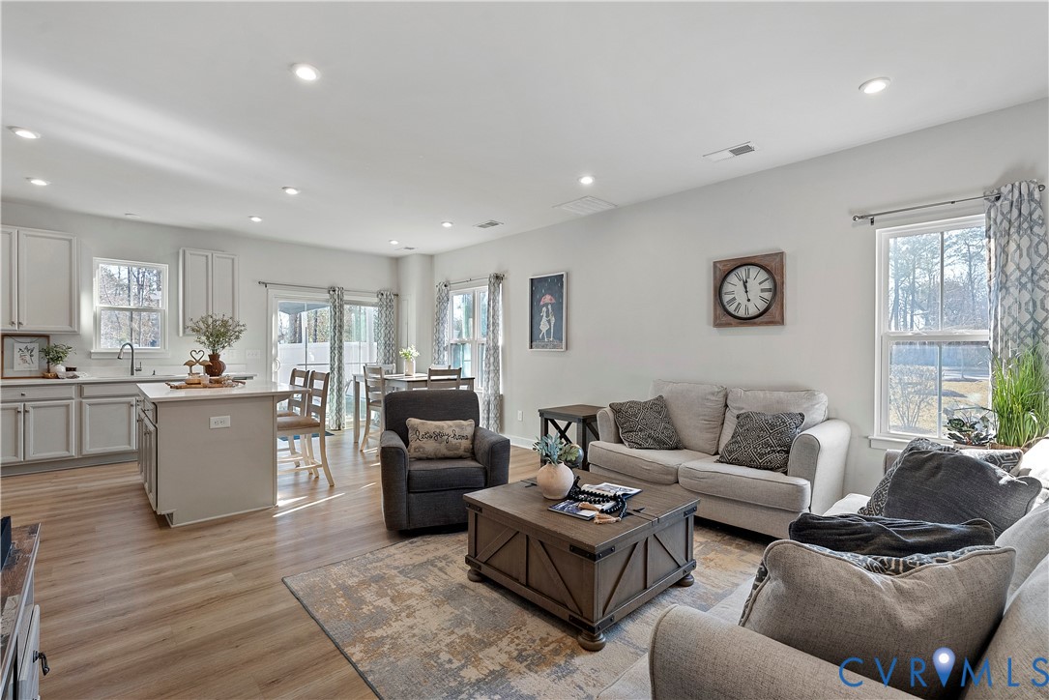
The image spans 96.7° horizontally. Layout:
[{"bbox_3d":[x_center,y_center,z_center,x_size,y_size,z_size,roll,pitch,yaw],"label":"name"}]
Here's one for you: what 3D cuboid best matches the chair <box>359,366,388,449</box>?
[{"bbox_3d":[-1.634,0.714,5.700,0.530,1.030,0.450,0,1,-42],"label":"chair"}]

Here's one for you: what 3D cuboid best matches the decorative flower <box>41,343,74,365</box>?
[{"bbox_3d":[-4.867,0.045,4.860,0.250,0.240,0.240,0,1,-42],"label":"decorative flower"}]

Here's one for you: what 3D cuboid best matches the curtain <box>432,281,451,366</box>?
[{"bbox_3d":[-1.258,0.057,7.064,0.130,2.130,0.420,0,0,-43],"label":"curtain"}]

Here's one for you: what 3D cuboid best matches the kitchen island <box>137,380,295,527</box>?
[{"bbox_3d":[-2.699,0.776,4.098,1.030,0.914,1.660,0,0,-43],"label":"kitchen island"}]

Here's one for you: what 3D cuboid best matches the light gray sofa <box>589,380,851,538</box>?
[{"bbox_3d":[1.440,0.783,3.627,0.920,0.980,1.670,0,1,-42],"label":"light gray sofa"}]

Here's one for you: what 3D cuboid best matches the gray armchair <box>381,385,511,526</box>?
[{"bbox_3d":[-0.654,0.804,3.658,0.880,0.920,0.870,0,0,-17],"label":"gray armchair"}]

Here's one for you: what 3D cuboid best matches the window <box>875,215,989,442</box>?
[{"bbox_3d":[2.694,-0.111,3.021,0.110,1.450,0.690,0,0,-42],"label":"window"}]

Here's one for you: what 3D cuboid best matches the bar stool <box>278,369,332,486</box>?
[{"bbox_3d":[-2.096,0.732,4.295,0.540,1.045,0.440,0,0,-42],"label":"bar stool"}]

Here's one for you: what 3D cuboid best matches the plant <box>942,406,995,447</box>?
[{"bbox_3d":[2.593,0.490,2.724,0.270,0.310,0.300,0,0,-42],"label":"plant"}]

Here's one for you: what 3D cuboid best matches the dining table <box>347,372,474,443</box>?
[{"bbox_3d":[-1.458,0.778,5.910,0.870,0.907,1.530,0,0,-43],"label":"dining table"}]

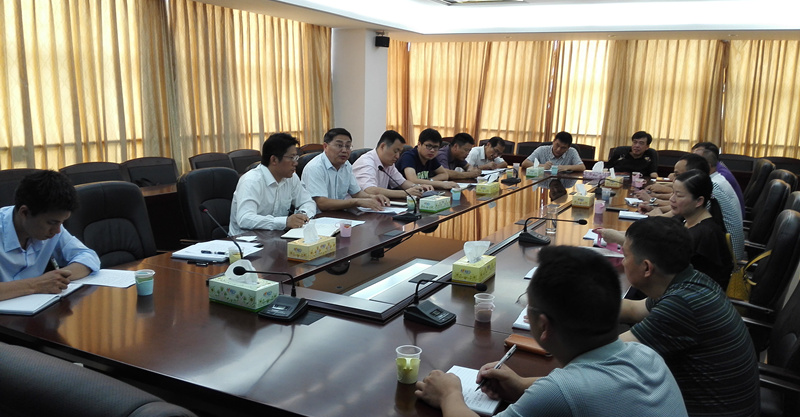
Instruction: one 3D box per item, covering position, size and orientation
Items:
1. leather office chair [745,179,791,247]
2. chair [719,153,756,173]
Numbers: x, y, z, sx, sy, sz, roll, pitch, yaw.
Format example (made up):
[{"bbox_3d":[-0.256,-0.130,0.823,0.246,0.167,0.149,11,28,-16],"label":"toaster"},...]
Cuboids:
[{"bbox_3d":[2.095,0.335,3.912,0.700,1.110,0.640,7,12,28],"label":"leather office chair"},{"bbox_3d":[4.088,-0.213,7.444,0.580,0.960,0.600,7,12,28],"label":"chair"}]

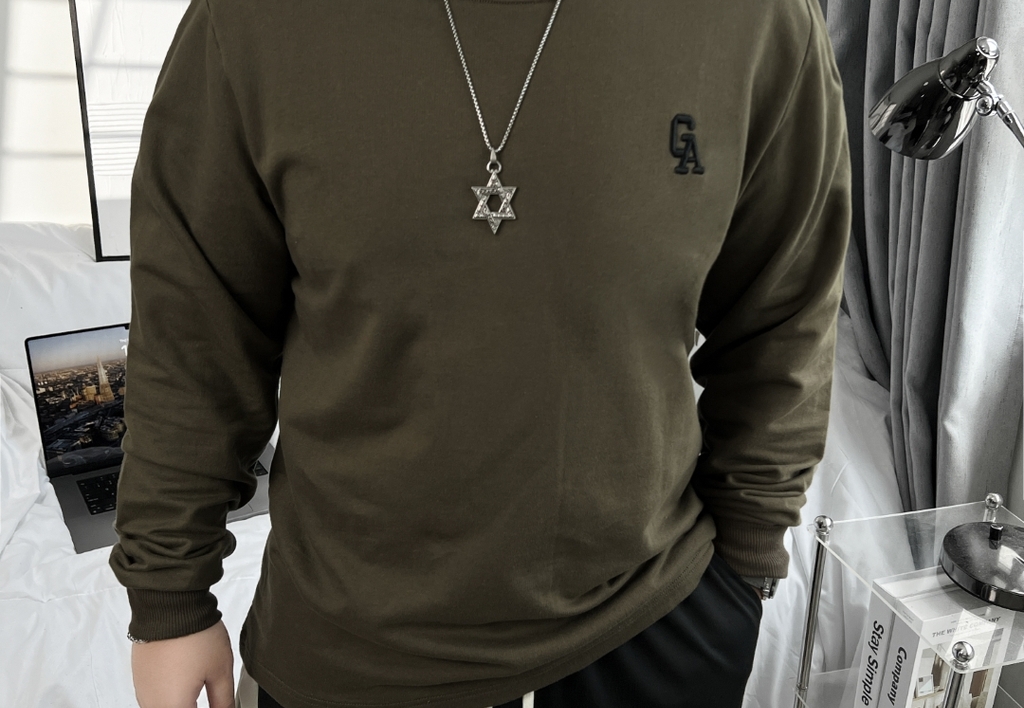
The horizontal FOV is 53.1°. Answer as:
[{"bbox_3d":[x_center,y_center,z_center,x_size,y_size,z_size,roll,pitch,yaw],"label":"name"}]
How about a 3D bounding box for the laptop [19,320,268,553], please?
[{"bbox_3d":[-0.566,0.109,1.676,0.356,0.211,0.397,-10,24,-29],"label":"laptop"}]

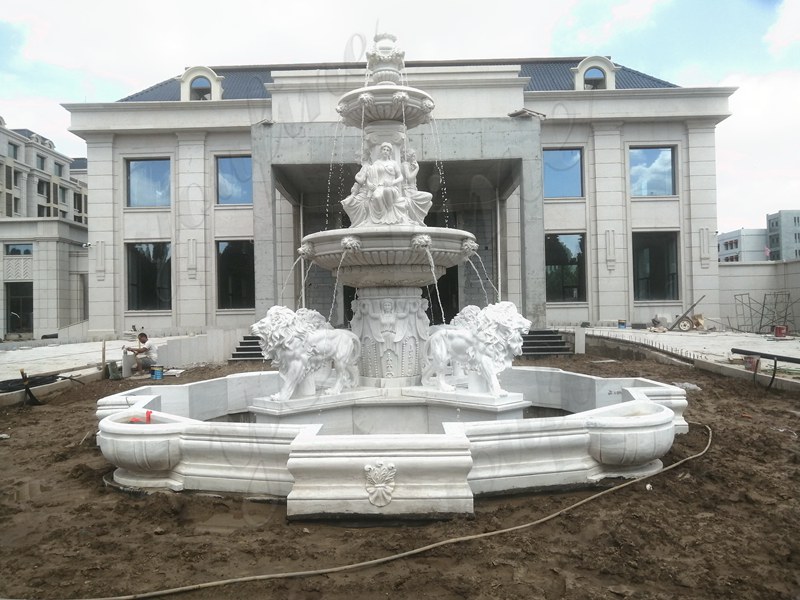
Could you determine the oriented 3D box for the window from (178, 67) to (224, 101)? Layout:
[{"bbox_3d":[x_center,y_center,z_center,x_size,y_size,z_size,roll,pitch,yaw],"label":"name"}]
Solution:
[{"bbox_3d":[-8.748,-9.320,26.481,1.900,1.750,1.200,-1,-1,1],"label":"window"}]

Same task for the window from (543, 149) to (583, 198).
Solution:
[{"bbox_3d":[6.975,-5.451,25.791,1.850,2.050,0.250,-1,-1,1],"label":"window"}]

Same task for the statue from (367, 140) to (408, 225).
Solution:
[{"bbox_3d":[-0.168,-1.461,7.618,0.560,1.080,0.480,-1,-1,1],"label":"statue"}]

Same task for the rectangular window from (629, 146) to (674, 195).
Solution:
[{"bbox_3d":[10.734,-5.454,25.465,1.930,2.080,0.200,-1,-1,1],"label":"rectangular window"}]

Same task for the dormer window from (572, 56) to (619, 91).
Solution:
[{"bbox_3d":[8.391,-9.630,26.354,1.980,1.600,1.300,-1,-1,1],"label":"dormer window"}]

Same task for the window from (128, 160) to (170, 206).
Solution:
[{"bbox_3d":[-10.833,-5.047,25.810,1.930,2.070,0.200,-1,-1,1],"label":"window"}]

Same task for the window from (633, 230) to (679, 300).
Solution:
[{"bbox_3d":[10.785,-1.448,25.366,1.930,2.920,0.200,-1,-1,1],"label":"window"}]

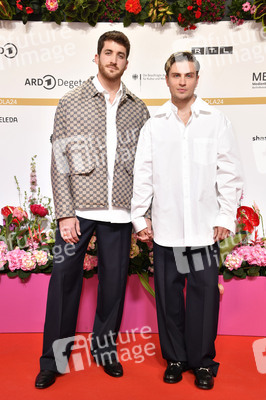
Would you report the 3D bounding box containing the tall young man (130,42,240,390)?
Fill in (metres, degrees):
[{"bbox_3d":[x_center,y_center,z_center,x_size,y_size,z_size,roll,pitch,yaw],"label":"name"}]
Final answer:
[{"bbox_3d":[0.289,0.088,3.480,0.600,1.770,0.370,0,1,5],"label":"tall young man"}]

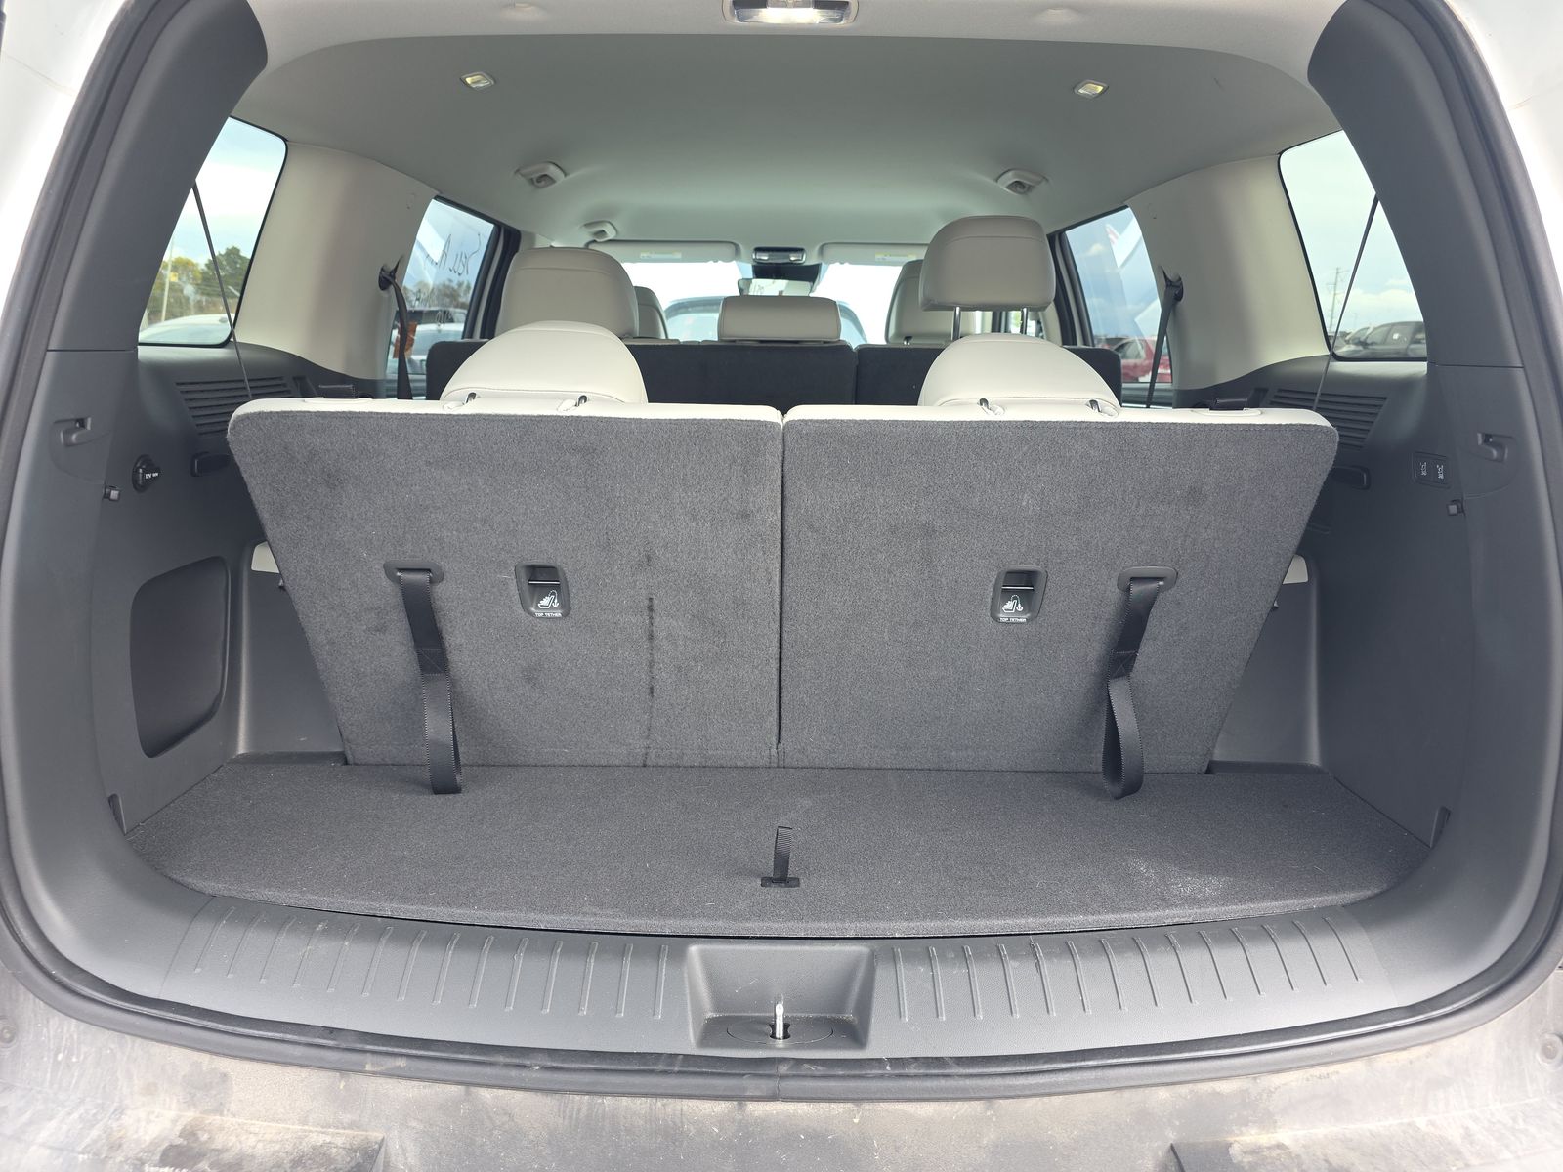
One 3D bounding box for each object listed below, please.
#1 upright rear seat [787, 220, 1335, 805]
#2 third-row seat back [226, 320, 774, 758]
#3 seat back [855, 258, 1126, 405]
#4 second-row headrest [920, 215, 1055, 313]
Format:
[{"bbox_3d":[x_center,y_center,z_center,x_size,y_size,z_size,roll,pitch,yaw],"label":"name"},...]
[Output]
[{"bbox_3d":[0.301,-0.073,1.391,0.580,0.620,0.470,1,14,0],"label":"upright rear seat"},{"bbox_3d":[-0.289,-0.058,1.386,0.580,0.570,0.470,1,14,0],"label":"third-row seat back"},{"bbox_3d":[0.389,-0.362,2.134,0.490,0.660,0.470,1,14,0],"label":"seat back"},{"bbox_3d":[0.391,-0.601,1.942,0.260,0.185,0.140,1,14,0],"label":"second-row headrest"}]

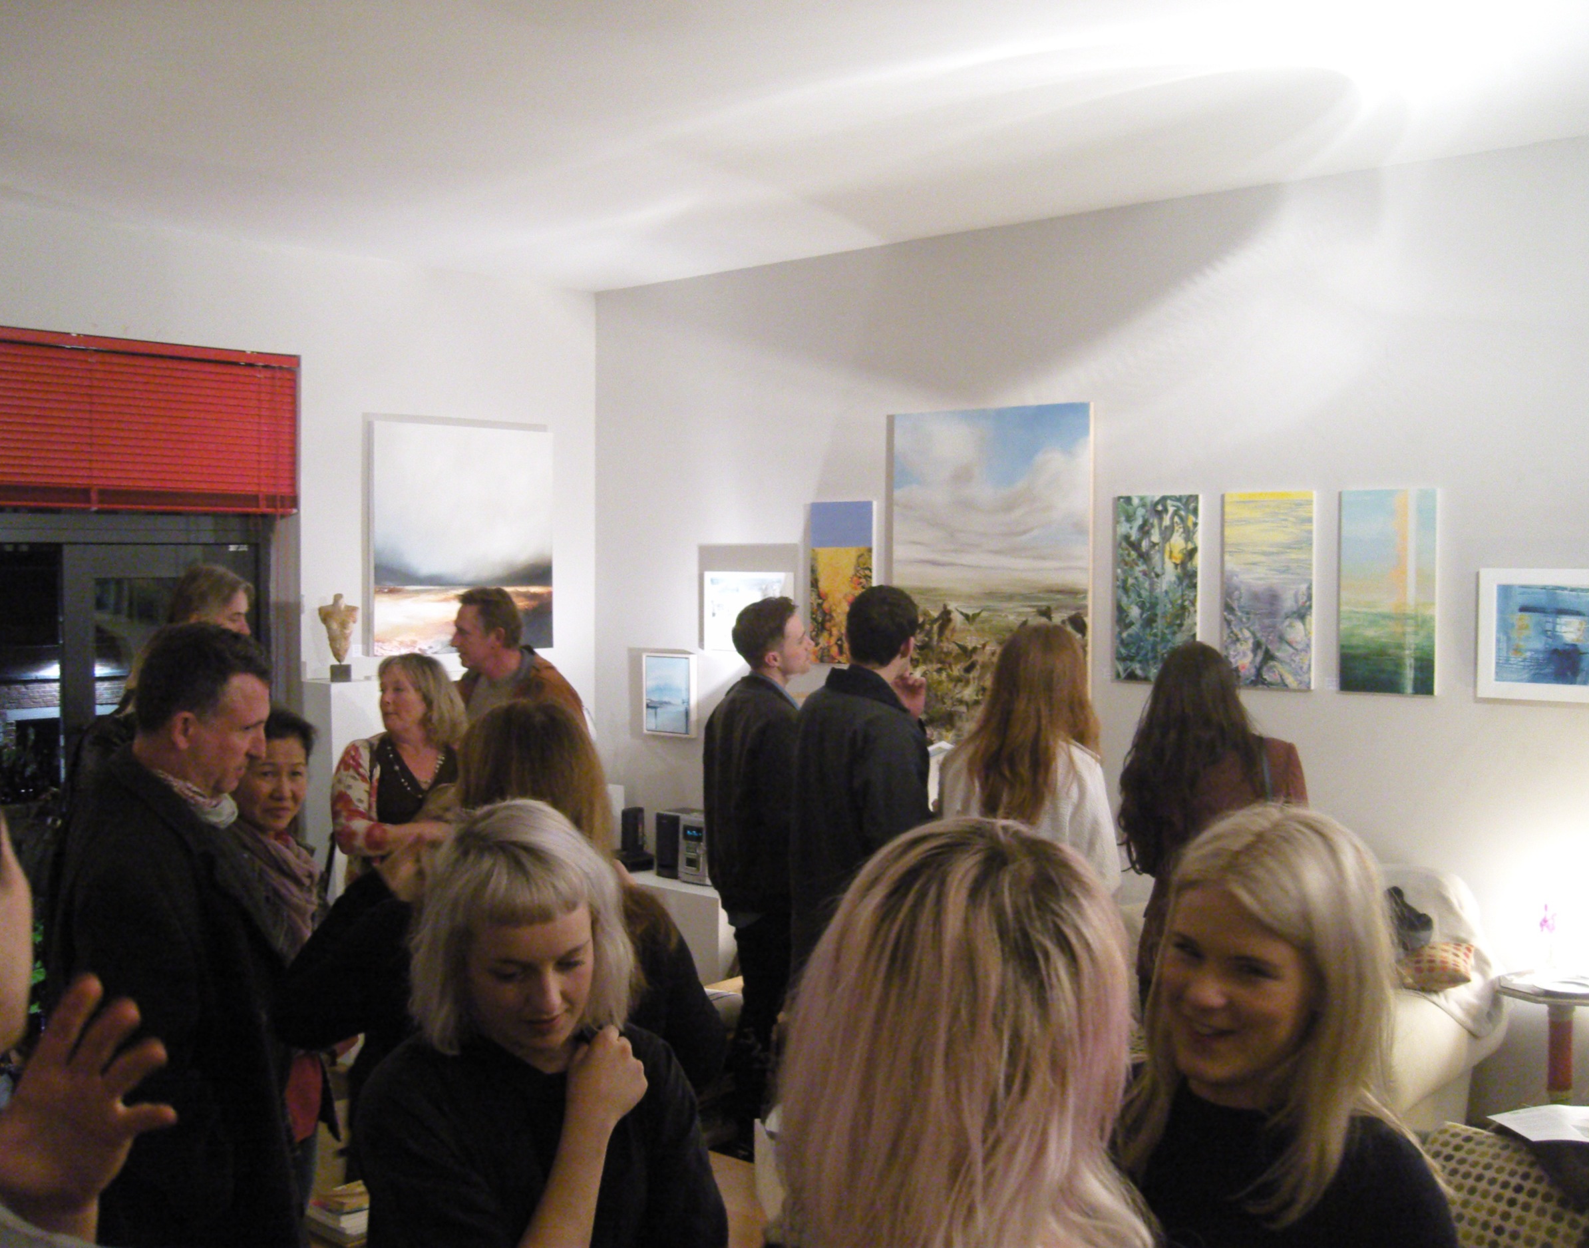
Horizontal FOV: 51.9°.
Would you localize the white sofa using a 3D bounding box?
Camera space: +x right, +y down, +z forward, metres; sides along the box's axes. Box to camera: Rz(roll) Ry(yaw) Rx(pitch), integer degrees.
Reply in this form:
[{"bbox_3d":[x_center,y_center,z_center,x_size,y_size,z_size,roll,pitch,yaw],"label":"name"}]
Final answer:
[{"bbox_3d":[1.005,1.194,4.839,1.830,0.950,0.920,2,3,41],"label":"white sofa"}]

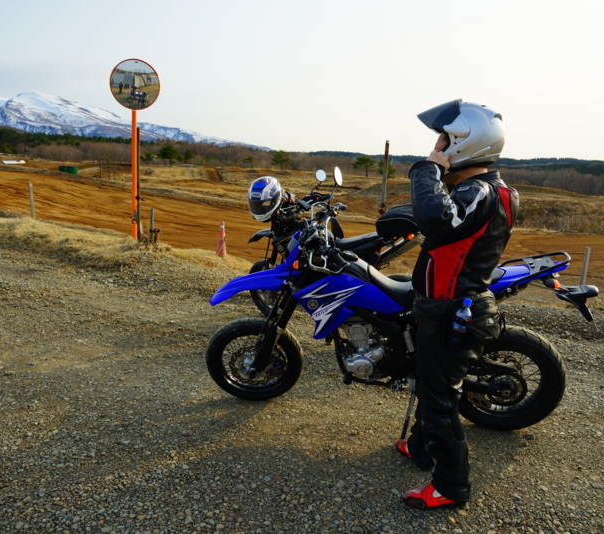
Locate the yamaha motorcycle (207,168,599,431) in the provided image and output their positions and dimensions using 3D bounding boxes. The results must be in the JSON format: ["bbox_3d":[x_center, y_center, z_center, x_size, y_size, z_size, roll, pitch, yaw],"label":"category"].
[{"bbox_3d":[0.464,0.237,2.955,2.100,1.360,0.850,4,15,13],"label":"yamaha motorcycle"}]

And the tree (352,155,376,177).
[{"bbox_3d":[11.715,-19.025,100.000,4.400,4.200,4.200,3,11,0],"label":"tree"}]

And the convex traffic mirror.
[{"bbox_3d":[-2.783,-3.039,8.894,0.820,0.820,0.150,-2,19,-21],"label":"convex traffic mirror"}]

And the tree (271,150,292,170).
[{"bbox_3d":[-4.304,-22.358,112.000,4.500,4.300,4.300,3,11,0],"label":"tree"}]

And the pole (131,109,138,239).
[{"bbox_3d":[-2.901,-1.620,9.180,0.080,2.350,0.080,3,11,0],"label":"pole"}]

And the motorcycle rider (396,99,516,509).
[{"bbox_3d":[0.656,0.166,2.340,0.480,1.740,0.560,5,11,15],"label":"motorcycle rider"}]

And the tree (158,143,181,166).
[{"bbox_3d":[-26.823,-22.774,108.000,4.500,4.800,4.300,3,11,0],"label":"tree"}]

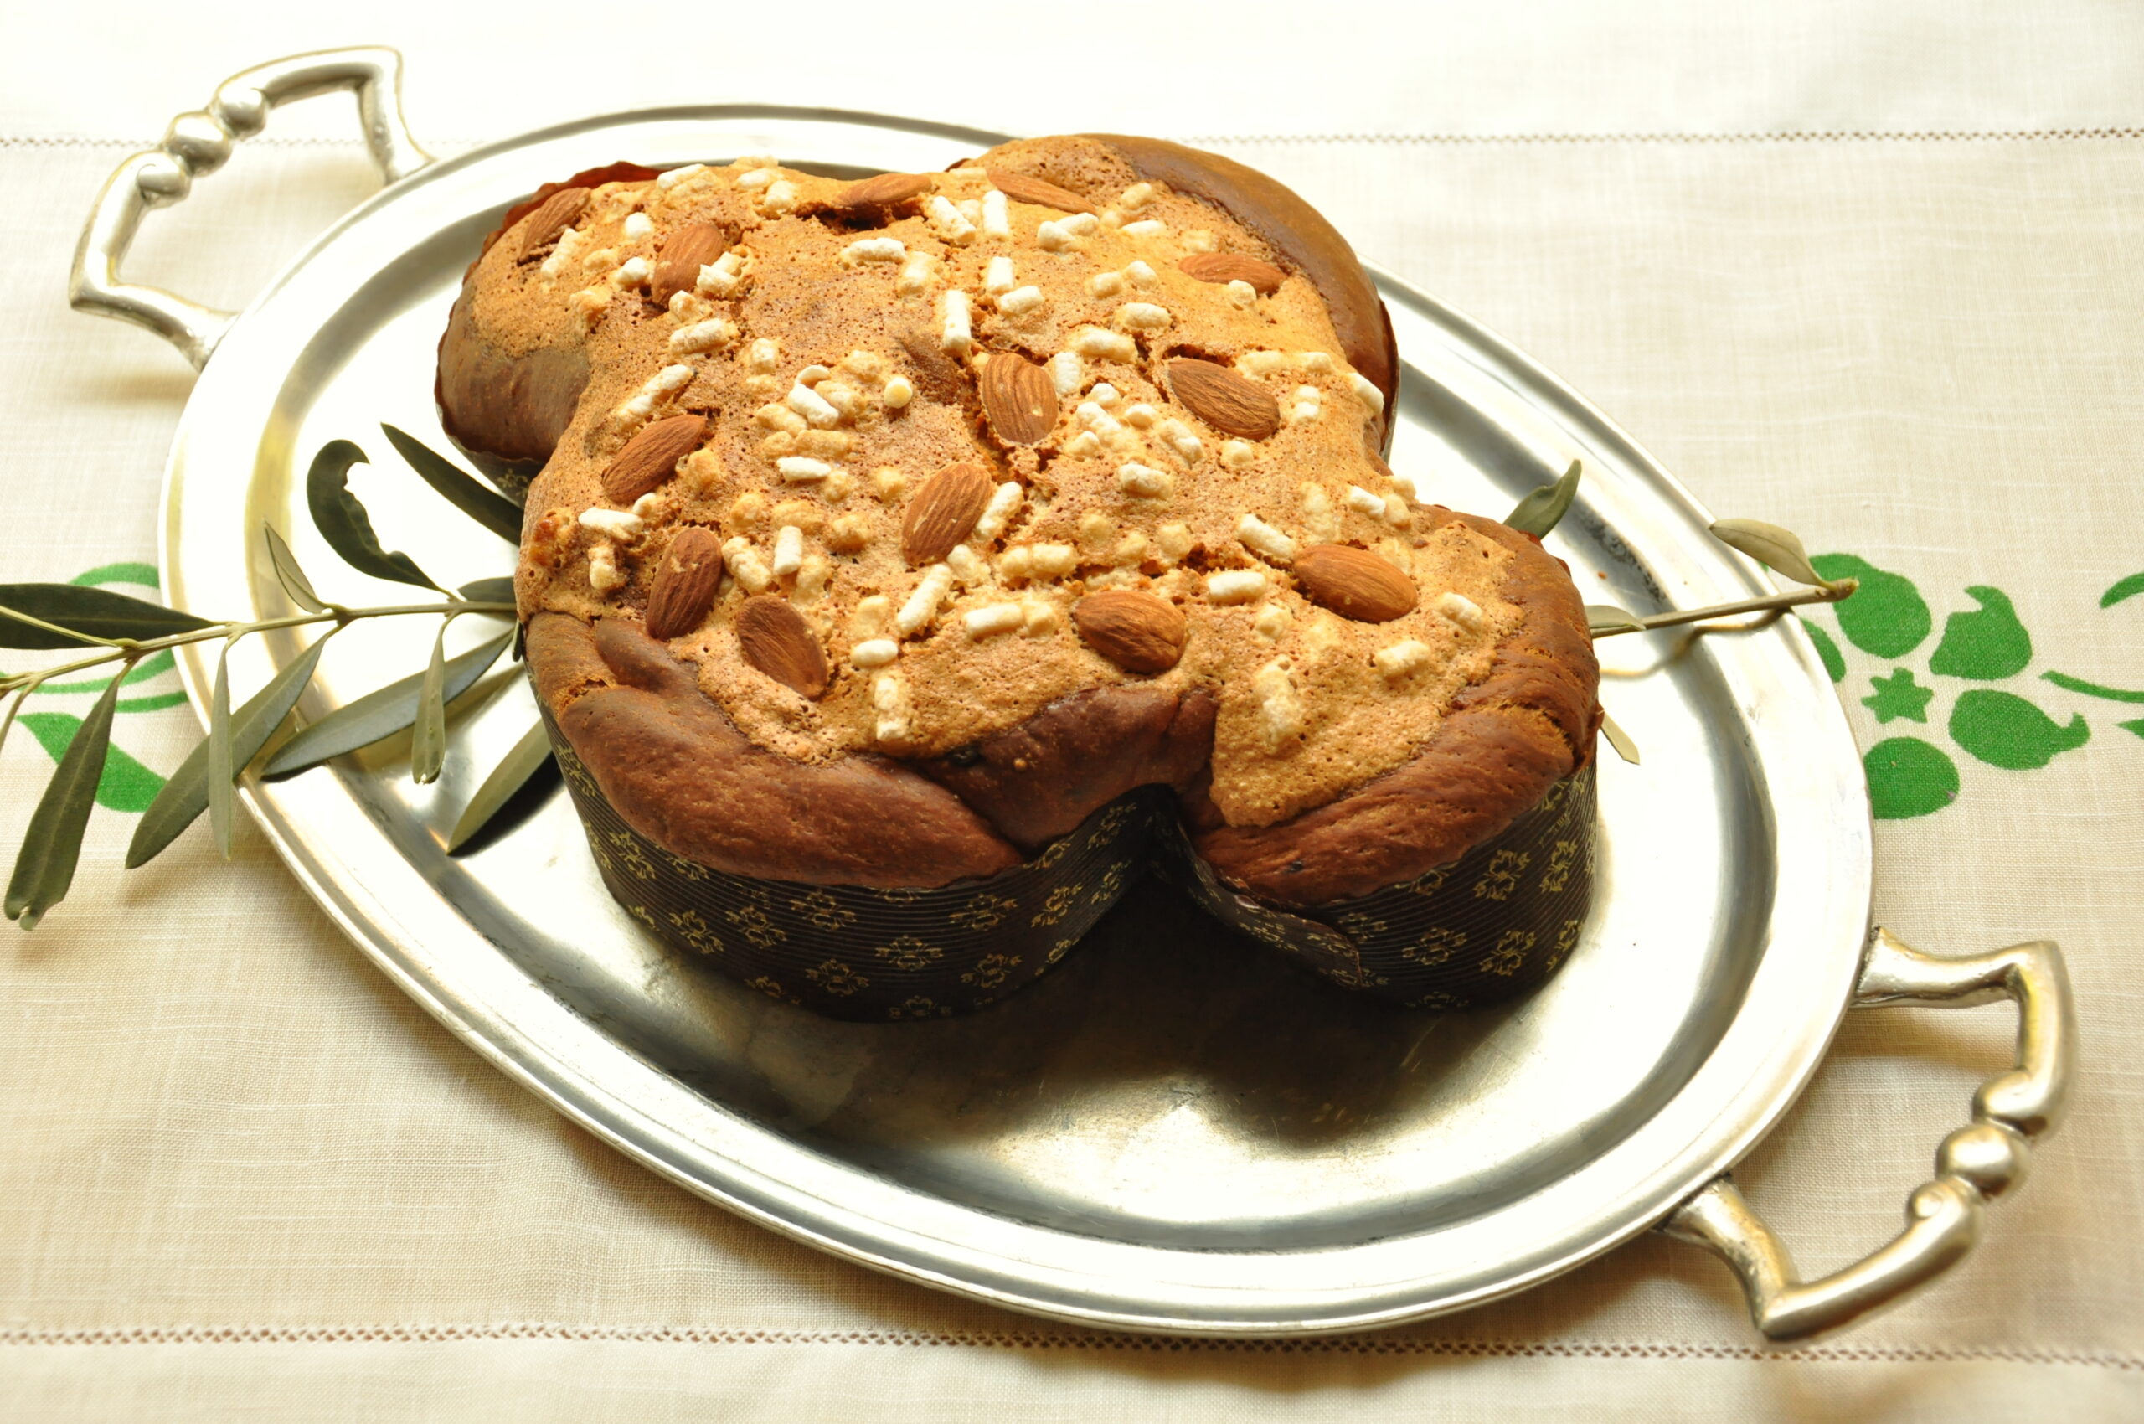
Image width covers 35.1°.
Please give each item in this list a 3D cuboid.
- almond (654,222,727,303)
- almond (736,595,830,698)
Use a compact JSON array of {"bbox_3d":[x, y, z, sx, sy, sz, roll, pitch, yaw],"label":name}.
[{"bbox_3d":[-0.079,-0.092,0.696,0.013,0.009,0.024,9,53,16],"label":"almond"},{"bbox_3d":[-0.054,-0.012,0.639,0.013,0.009,0.025,-32,64,-9],"label":"almond"}]

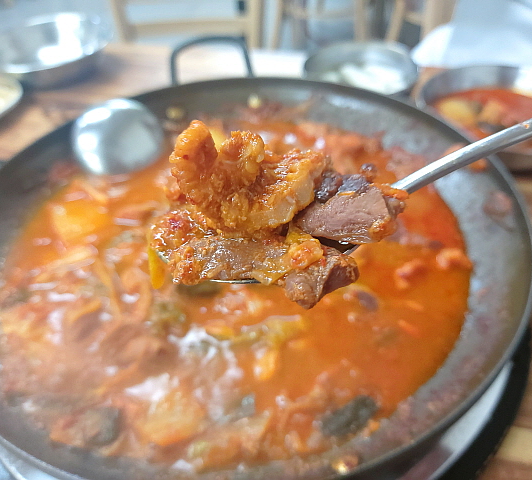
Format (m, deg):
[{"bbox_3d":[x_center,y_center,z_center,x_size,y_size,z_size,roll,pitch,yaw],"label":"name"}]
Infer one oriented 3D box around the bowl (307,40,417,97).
[{"bbox_3d":[0.092,-0.151,0.462,0.107,0.047,0.107,-2,45,2],"label":"bowl"}]

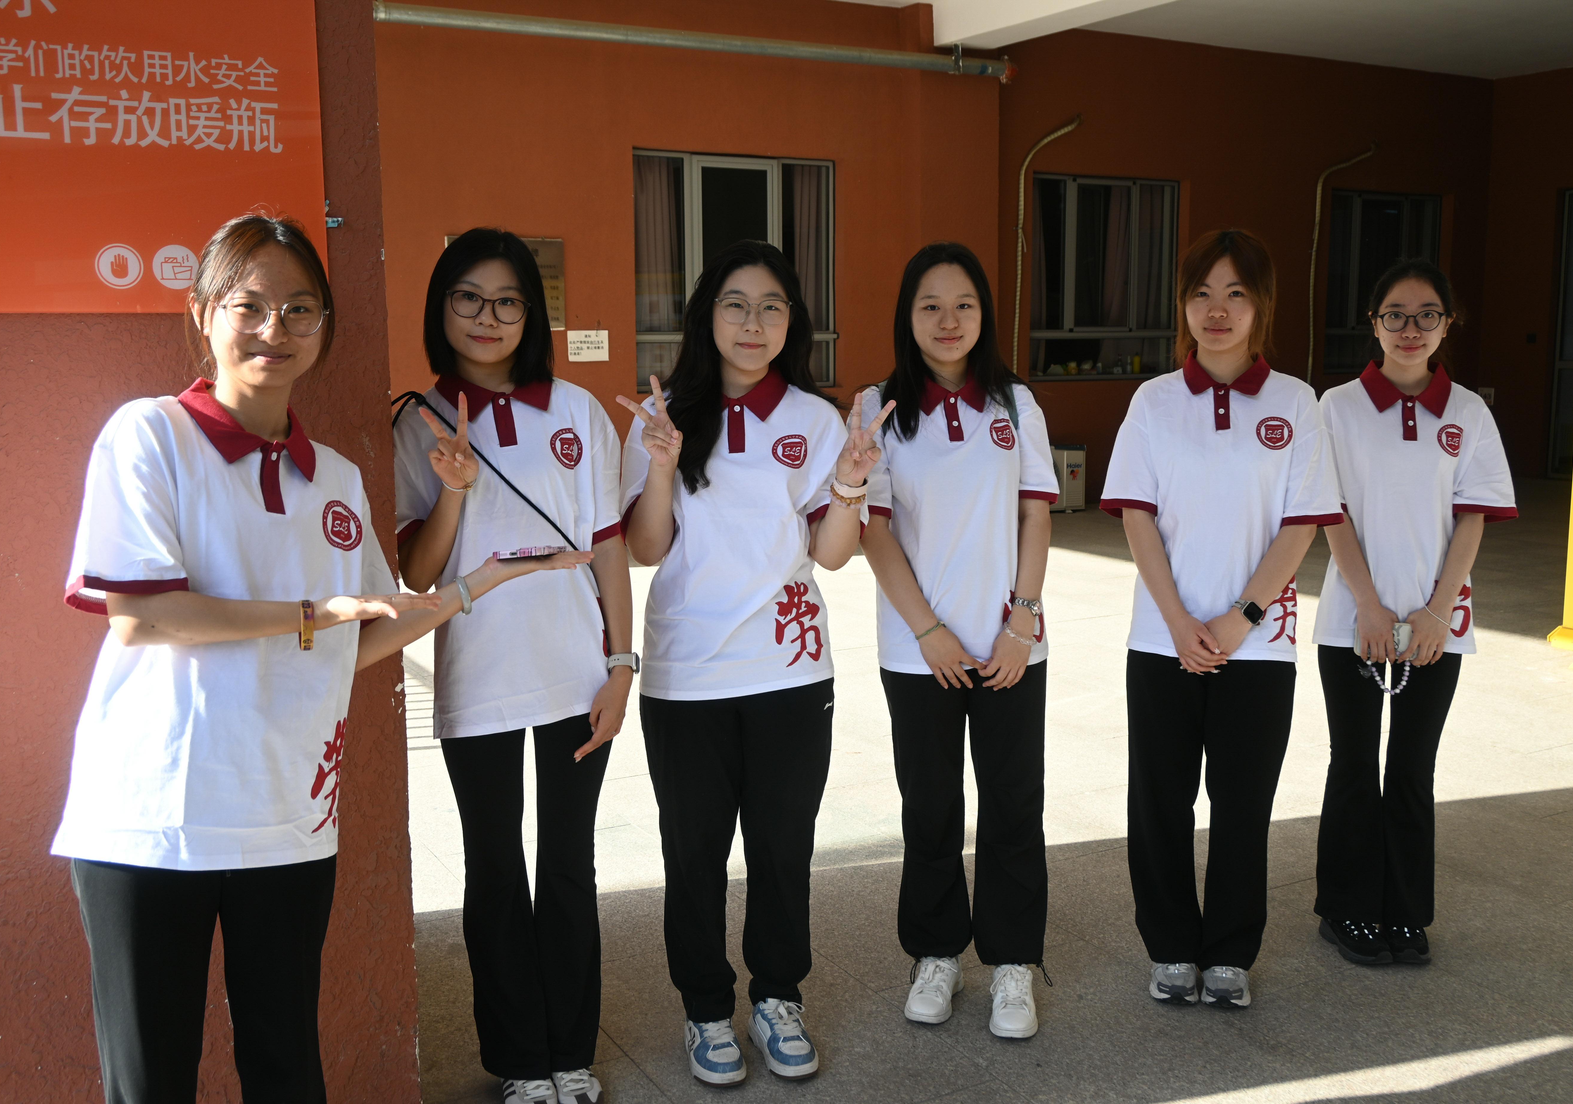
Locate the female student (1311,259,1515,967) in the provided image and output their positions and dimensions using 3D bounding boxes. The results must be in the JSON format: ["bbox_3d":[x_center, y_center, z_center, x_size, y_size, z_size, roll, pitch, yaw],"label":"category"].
[{"bbox_3d":[1.442,0.145,3.456,0.466,1.629,0.290,1,9,12],"label":"female student"}]

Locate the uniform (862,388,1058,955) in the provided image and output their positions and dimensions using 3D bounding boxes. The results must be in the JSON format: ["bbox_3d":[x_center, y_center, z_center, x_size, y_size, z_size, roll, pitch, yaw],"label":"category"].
[{"bbox_3d":[0.367,0.273,3.166,0.435,1.274,0.270,-1,9,-6],"label":"uniform"}]

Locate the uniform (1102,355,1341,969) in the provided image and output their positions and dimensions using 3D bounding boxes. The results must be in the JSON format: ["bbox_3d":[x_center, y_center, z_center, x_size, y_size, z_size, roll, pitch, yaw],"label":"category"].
[{"bbox_3d":[0.942,0.259,3.261,0.506,1.373,0.270,2,9,17],"label":"uniform"}]

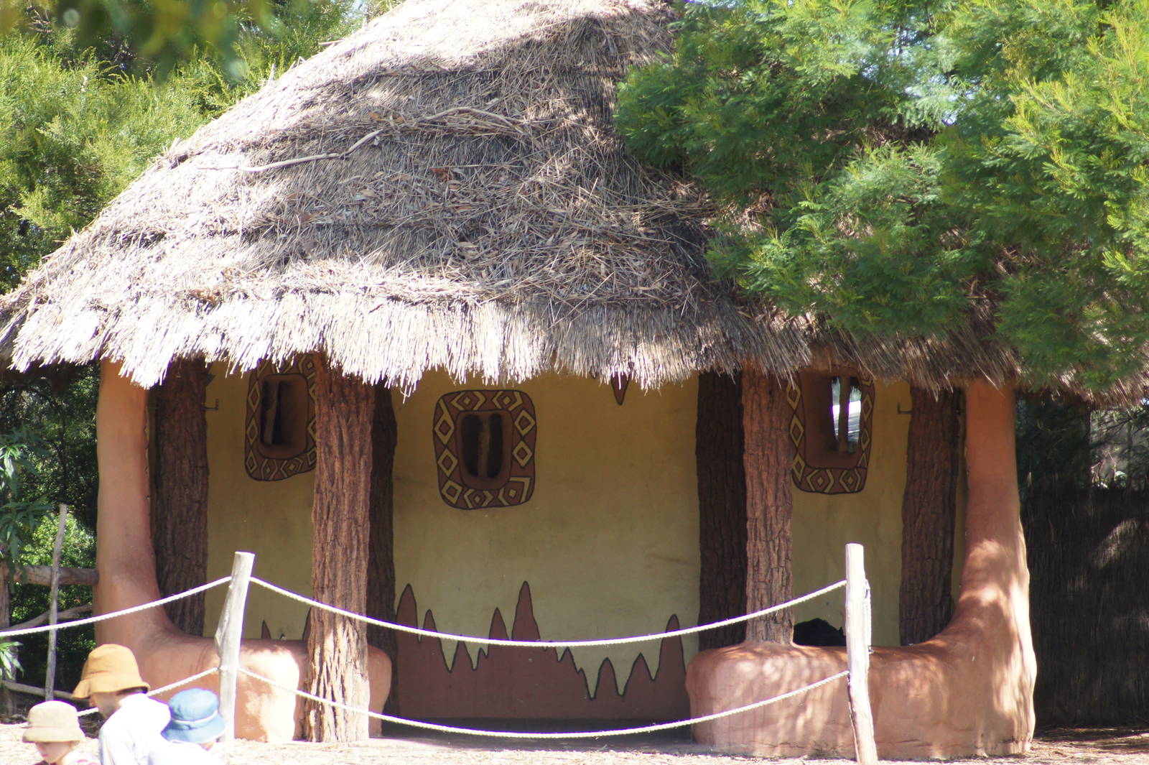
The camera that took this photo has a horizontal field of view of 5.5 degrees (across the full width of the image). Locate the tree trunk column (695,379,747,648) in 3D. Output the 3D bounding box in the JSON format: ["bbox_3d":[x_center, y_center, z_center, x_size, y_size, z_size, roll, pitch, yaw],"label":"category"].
[{"bbox_3d":[0.777,0.798,61.800,0.288,1.804,0.288,0,0,0],"label":"tree trunk column"}]

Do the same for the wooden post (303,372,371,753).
[{"bbox_3d":[-1.147,0.805,58.000,0.331,1.884,0.331,1,0,0],"label":"wooden post"}]

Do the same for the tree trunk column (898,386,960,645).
[{"bbox_3d":[1.810,0.803,61.000,0.311,1.684,0.311,0,0,0],"label":"tree trunk column"}]

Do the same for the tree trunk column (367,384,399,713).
[{"bbox_3d":[-1.046,0.828,61.800,0.278,1.799,0.278,0,0,0],"label":"tree trunk column"}]

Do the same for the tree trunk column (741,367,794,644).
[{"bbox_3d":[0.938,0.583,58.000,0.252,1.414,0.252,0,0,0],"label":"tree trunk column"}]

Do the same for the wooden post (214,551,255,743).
[{"bbox_3d":[-1.599,1.250,56.300,0.120,0.917,0.120,3,0,0],"label":"wooden post"}]

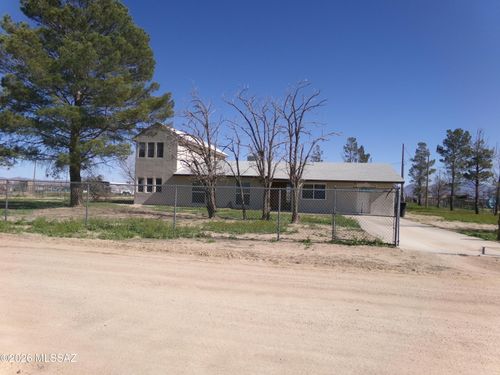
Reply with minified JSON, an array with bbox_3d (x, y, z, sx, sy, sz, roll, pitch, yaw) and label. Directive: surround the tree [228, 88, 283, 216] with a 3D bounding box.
[{"bbox_3d":[0.221,-1.581,17.000,2.600,6.350,2.520,1,-1,0],"label":"tree"}]

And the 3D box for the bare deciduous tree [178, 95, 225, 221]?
[{"bbox_3d":[-2.378,-1.569,17.000,2.300,6.180,2.230,1,-1,0],"label":"bare deciduous tree"}]

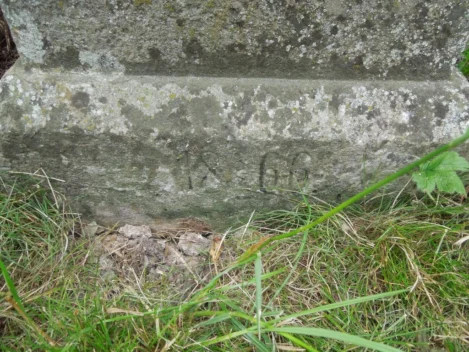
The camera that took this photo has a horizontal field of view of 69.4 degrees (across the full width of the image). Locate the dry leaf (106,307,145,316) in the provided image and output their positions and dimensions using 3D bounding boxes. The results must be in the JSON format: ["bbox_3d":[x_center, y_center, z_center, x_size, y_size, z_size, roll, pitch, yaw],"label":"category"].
[{"bbox_3d":[-0.153,0.191,0.475,0.054,0.008,0.010,4,35,6],"label":"dry leaf"}]

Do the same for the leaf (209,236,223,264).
[{"bbox_3d":[-0.033,0.128,0.590,0.025,0.022,0.048,0,35,0],"label":"leaf"}]

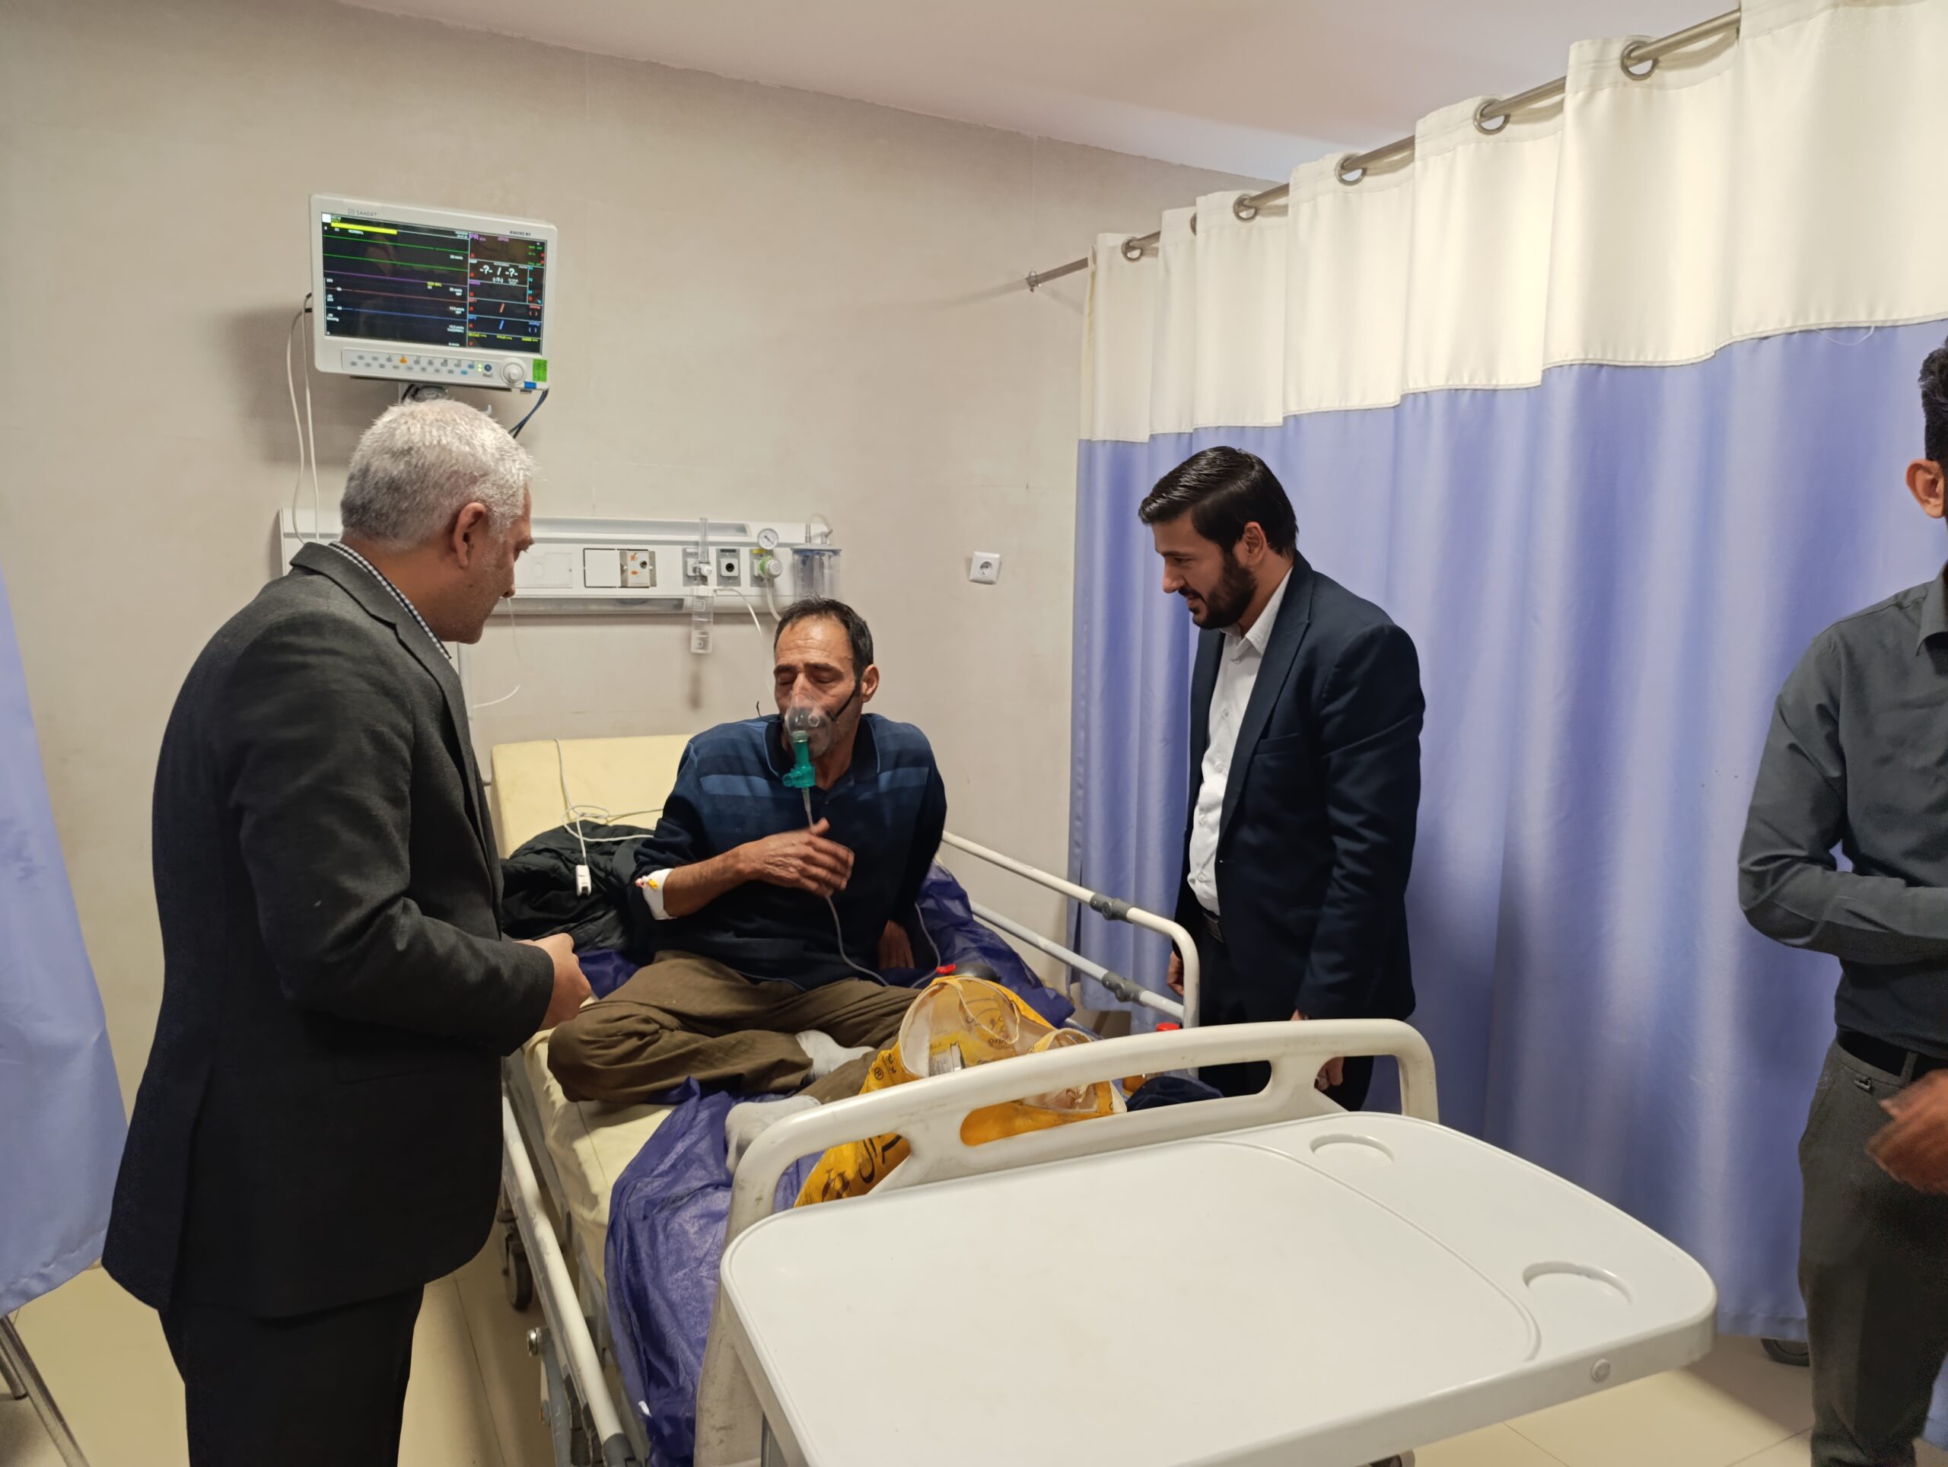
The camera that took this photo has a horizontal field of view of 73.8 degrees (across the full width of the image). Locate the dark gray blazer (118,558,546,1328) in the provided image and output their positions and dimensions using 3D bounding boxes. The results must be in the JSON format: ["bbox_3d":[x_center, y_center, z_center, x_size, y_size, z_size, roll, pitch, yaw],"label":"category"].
[{"bbox_3d":[-0.690,0.166,1.390,0.430,0.745,0.510,-5,9,-36],"label":"dark gray blazer"}]

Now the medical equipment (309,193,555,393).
[{"bbox_3d":[-0.975,-0.797,2.335,0.396,0.297,0.140,-5,33,-31],"label":"medical equipment"}]

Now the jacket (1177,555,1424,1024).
[{"bbox_3d":[0.539,0.079,2.130,0.360,0.740,0.510,-3,8,-25],"label":"jacket"}]

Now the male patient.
[{"bbox_3d":[-0.358,0.167,2.040,0.640,0.770,0.700,-1,7,-12],"label":"male patient"}]

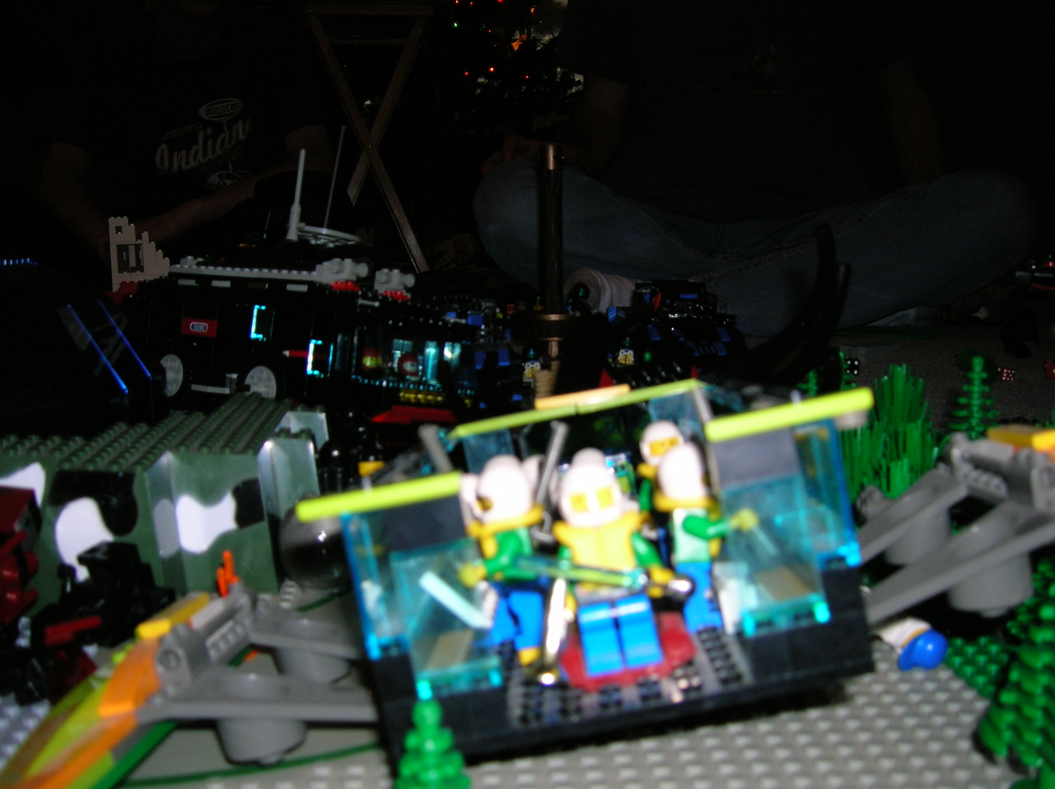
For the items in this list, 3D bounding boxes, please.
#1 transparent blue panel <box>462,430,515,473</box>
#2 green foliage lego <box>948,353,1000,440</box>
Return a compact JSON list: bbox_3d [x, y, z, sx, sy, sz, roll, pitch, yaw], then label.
[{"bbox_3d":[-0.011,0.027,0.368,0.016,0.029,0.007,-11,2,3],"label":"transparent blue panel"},{"bbox_3d":[0.286,0.007,0.696,0.033,0.064,0.033,-1,7,0],"label":"green foliage lego"}]

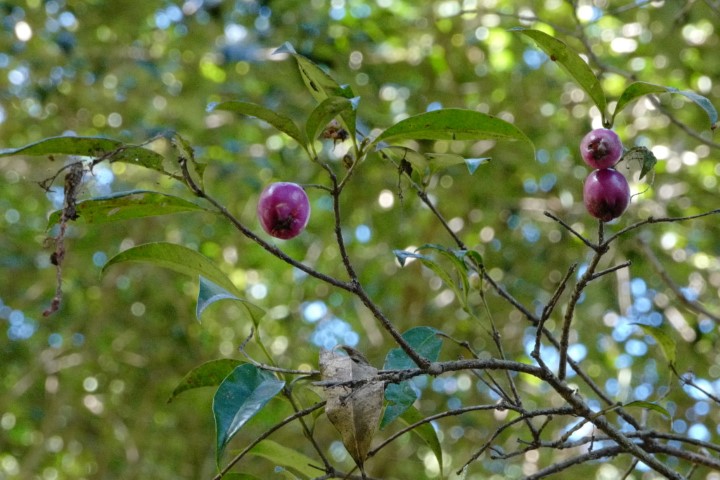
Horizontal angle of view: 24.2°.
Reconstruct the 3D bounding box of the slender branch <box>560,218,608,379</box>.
[{"bbox_3d":[0.118,0.033,0.890,0.012,0.085,0.009,14,-5,0],"label":"slender branch"}]

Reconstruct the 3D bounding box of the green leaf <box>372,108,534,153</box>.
[{"bbox_3d":[0.050,-0.058,0.890,0.086,0.022,0.024,0,-12,0],"label":"green leaf"}]

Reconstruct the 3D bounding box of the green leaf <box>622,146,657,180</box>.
[{"bbox_3d":[0.148,-0.041,0.890,0.018,0.018,0.013,0,-8,0],"label":"green leaf"}]

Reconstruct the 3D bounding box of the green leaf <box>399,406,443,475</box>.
[{"bbox_3d":[0.033,0.108,0.910,0.015,0.043,0.015,-28,-6,0],"label":"green leaf"}]

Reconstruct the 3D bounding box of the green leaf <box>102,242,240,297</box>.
[{"bbox_3d":[-0.101,0.016,0.900,0.078,0.026,0.022,10,-9,0],"label":"green leaf"}]

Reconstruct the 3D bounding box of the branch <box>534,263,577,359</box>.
[{"bbox_3d":[0.102,0.038,0.890,0.009,0.054,0.007,19,-5,0],"label":"branch"}]

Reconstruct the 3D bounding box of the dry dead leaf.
[{"bbox_3d":[-0.003,0.089,0.880,0.033,0.066,0.014,-7,-6,0],"label":"dry dead leaf"}]

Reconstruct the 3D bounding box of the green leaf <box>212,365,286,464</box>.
[{"bbox_3d":[-0.063,0.091,0.880,0.029,0.054,0.019,31,-6,3],"label":"green leaf"}]

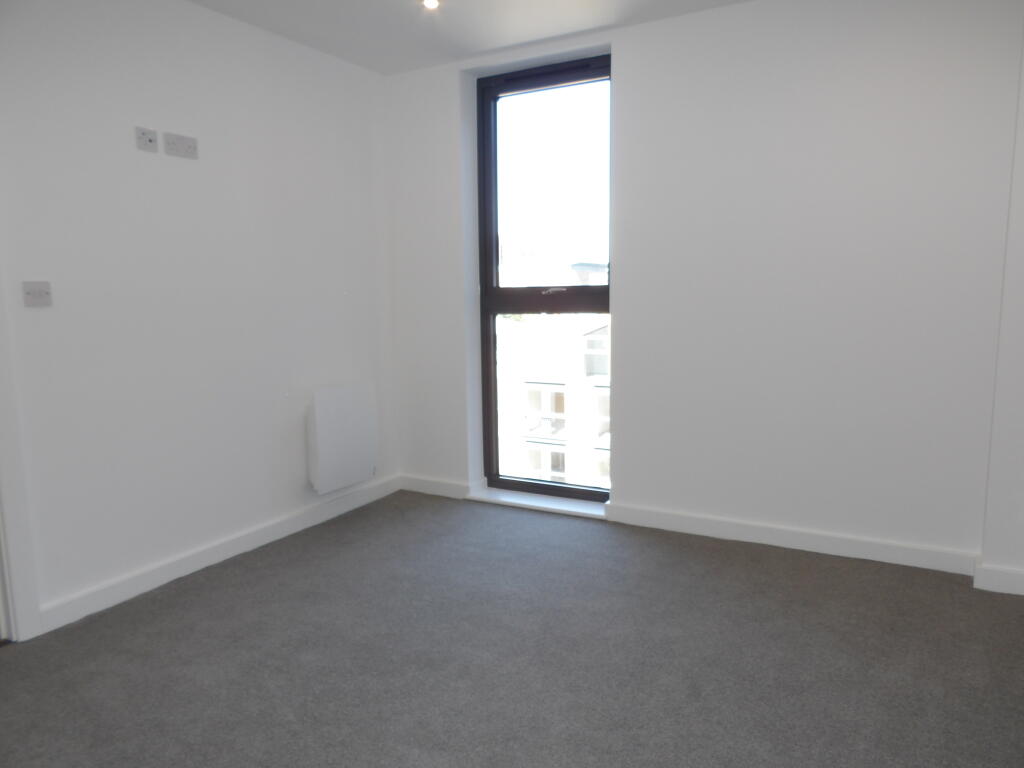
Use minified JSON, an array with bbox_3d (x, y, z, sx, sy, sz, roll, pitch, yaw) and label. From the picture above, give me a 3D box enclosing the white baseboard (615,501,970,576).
[{"bbox_3d":[1.192,0.696,3.259,1.590,0.096,0.018,3,9,29],"label":"white baseboard"}]

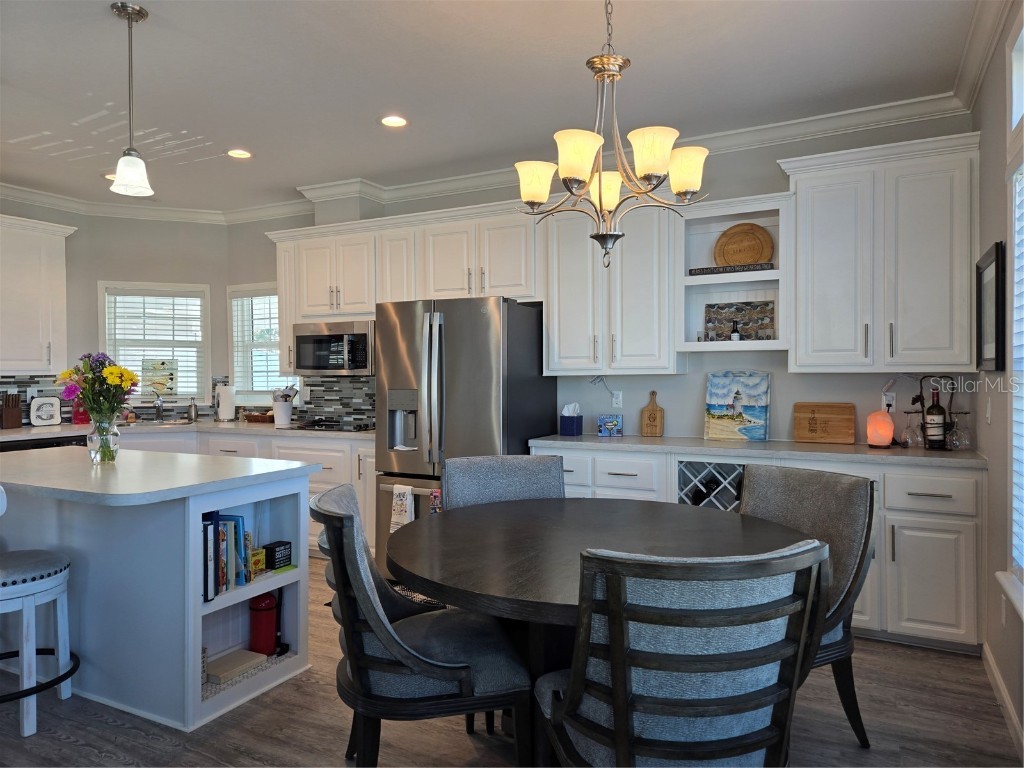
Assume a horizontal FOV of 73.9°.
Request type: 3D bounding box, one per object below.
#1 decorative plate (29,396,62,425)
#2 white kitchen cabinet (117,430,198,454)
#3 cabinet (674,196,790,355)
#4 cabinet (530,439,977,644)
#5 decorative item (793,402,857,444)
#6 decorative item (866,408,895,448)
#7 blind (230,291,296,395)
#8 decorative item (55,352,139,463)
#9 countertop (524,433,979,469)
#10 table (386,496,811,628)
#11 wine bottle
[{"bbox_3d":[-3.616,0.216,5.288,0.040,0.222,0.217,0,2,37],"label":"decorative plate"},{"bbox_3d":[-2.844,0.816,5.643,0.606,0.883,0.606,-1,1,-16],"label":"white kitchen cabinet"},{"bbox_3d":[1.273,-0.598,3.870,0.597,0.829,0.323,0,1,29],"label":"cabinet"},{"bbox_3d":[1.258,0.802,3.842,2.290,0.902,0.575,0,0,28],"label":"cabinet"},{"bbox_3d":[1.764,0.221,3.840,0.317,0.231,0.025,0,-7,28],"label":"decorative item"},{"bbox_3d":[1.942,0.242,3.584,0.118,0.195,0.110,0,0,28],"label":"decorative item"},{"bbox_3d":[-2.140,-0.376,5.893,0.798,0.914,0.061,0,1,29],"label":"blind"},{"bbox_3d":[-2.002,0.117,3.298,0.384,0.535,0.364,-1,1,-30],"label":"decorative item"},{"bbox_3d":[1.252,0.359,3.837,2.303,0.040,0.585,0,0,28],"label":"countertop"},{"bbox_3d":[0.292,0.884,2.255,1.400,0.760,1.400,0,0,28],"label":"table"},{"bbox_3d":[2.162,0.184,3.466,0.079,0.311,0.079,0,0,28],"label":"wine bottle"}]

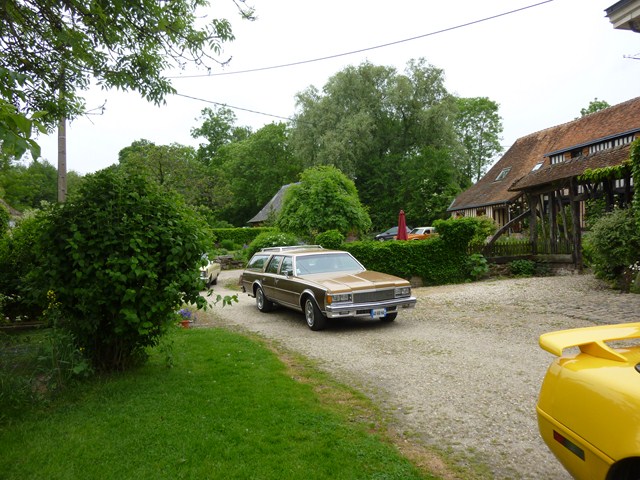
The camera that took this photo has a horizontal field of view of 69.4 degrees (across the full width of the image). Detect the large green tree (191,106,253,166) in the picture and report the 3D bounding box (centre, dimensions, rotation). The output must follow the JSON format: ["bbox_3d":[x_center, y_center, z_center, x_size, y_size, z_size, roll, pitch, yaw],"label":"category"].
[{"bbox_3d":[-10.016,-6.864,47.000,6.600,13.500,6.400,-1,-1,-11],"label":"large green tree"}]

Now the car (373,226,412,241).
[{"bbox_3d":[6.740,-0.410,41.000,4.250,1.480,1.720,-2,0,-18],"label":"car"}]

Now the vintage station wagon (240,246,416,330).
[{"bbox_3d":[-0.120,0.970,10.730,2.020,1.510,5.450,-2,0,-26],"label":"vintage station wagon"}]

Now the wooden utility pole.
[{"bbox_3d":[-8.630,-2.250,15.500,0.280,8.100,0.280,-2,0,0],"label":"wooden utility pole"}]

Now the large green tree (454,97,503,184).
[{"bbox_3d":[16.700,-7.400,48.000,5.900,15.000,5.900,-2,0,0],"label":"large green tree"}]

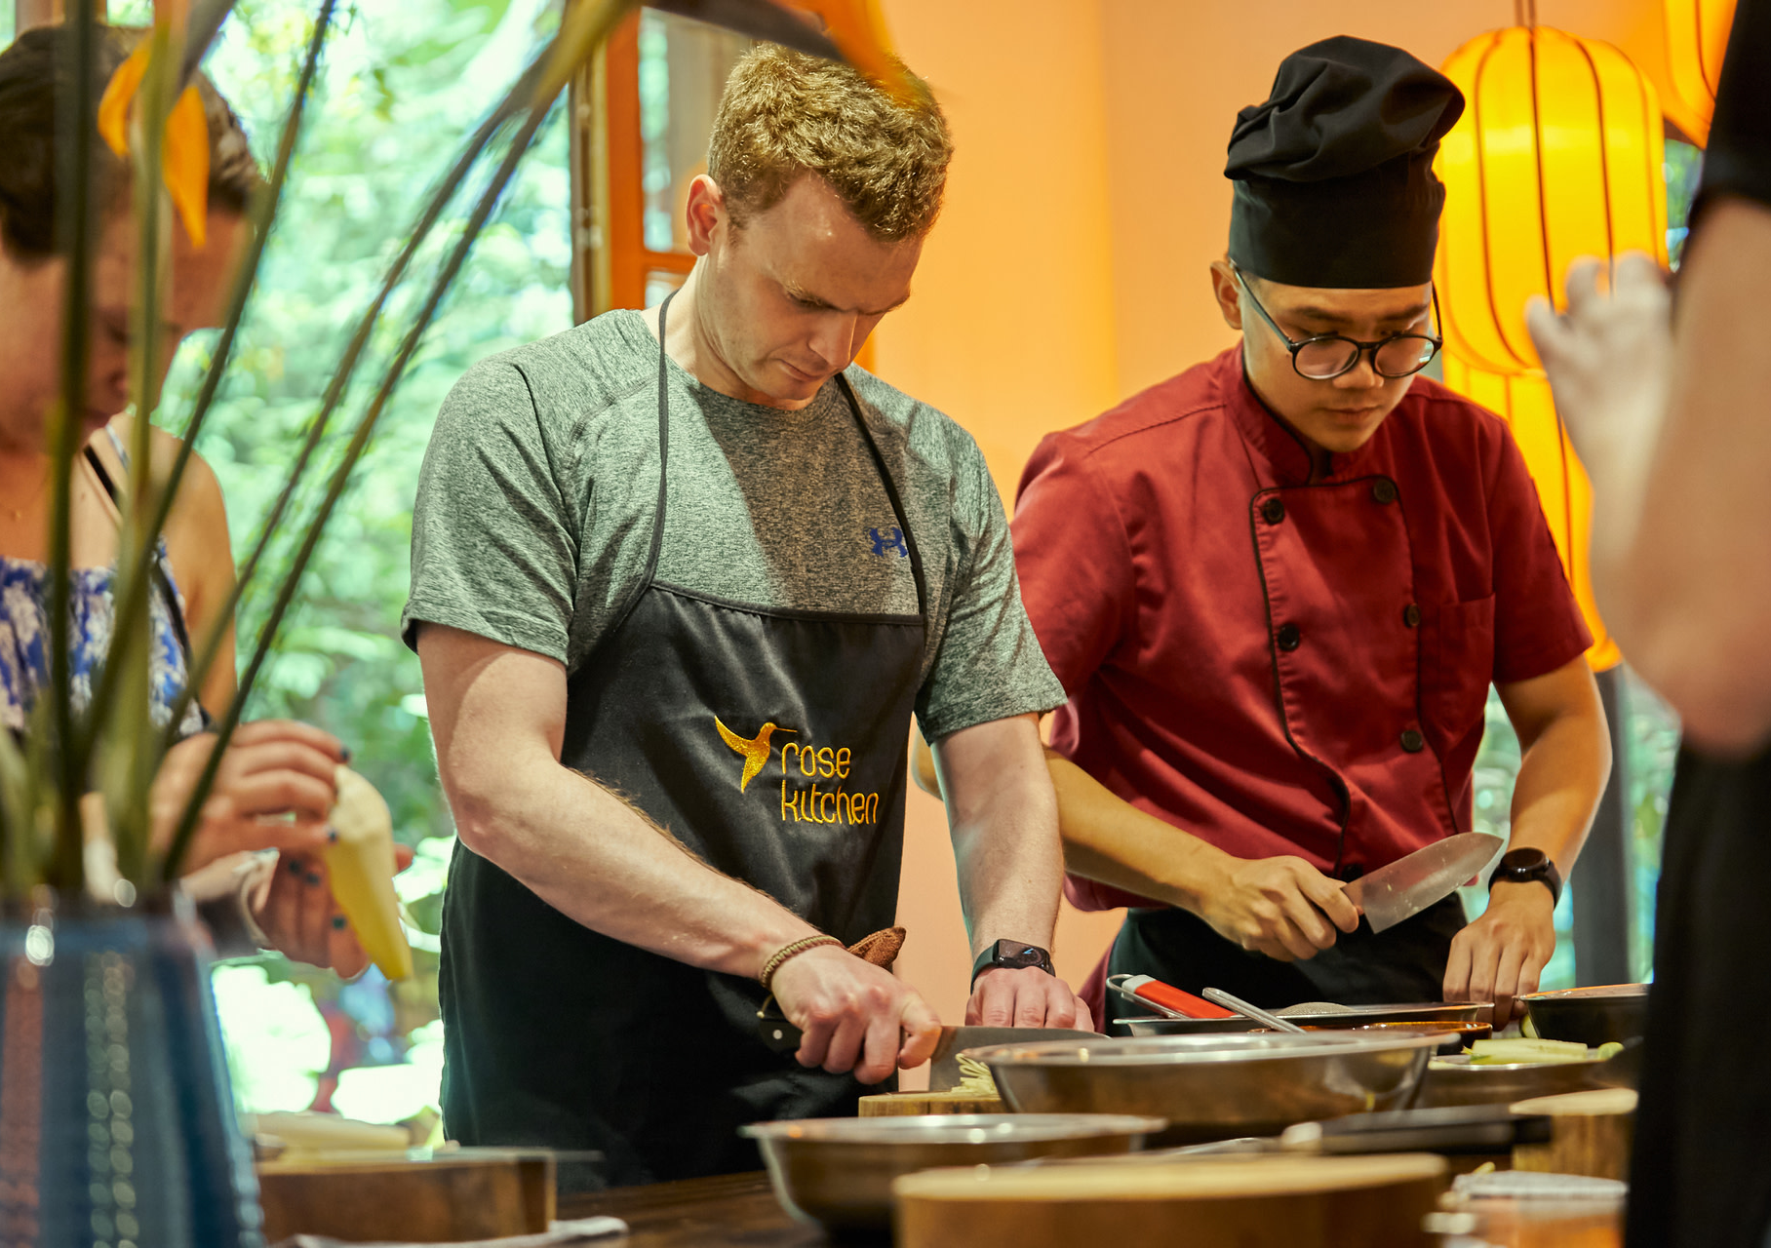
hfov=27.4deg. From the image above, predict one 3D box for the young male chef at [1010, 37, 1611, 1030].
[{"bbox_3d":[0.353,0.377,2.967,0.550,1.737,0.470,-1,-4,-18],"label":"young male chef"}]

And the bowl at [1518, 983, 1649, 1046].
[{"bbox_3d":[0.618,0.324,2.797,0.260,0.085,0.260,-2,-4,0],"label":"bowl"}]

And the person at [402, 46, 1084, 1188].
[{"bbox_3d":[-0.084,0.409,2.656,0.530,1.663,0.470,0,-4,-28],"label":"person"}]

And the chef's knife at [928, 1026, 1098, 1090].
[{"bbox_3d":[0.053,0.298,2.500,0.280,0.055,0.025,-2,-4,3],"label":"chef's knife"}]

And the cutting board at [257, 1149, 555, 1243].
[{"bbox_3d":[-0.313,0.341,2.128,0.250,0.053,0.250,-2,-4,0],"label":"cutting board"}]

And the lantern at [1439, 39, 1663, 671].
[{"bbox_3d":[0.715,-0.294,3.900,0.250,0.700,0.250,-2,-4,0],"label":"lantern"}]

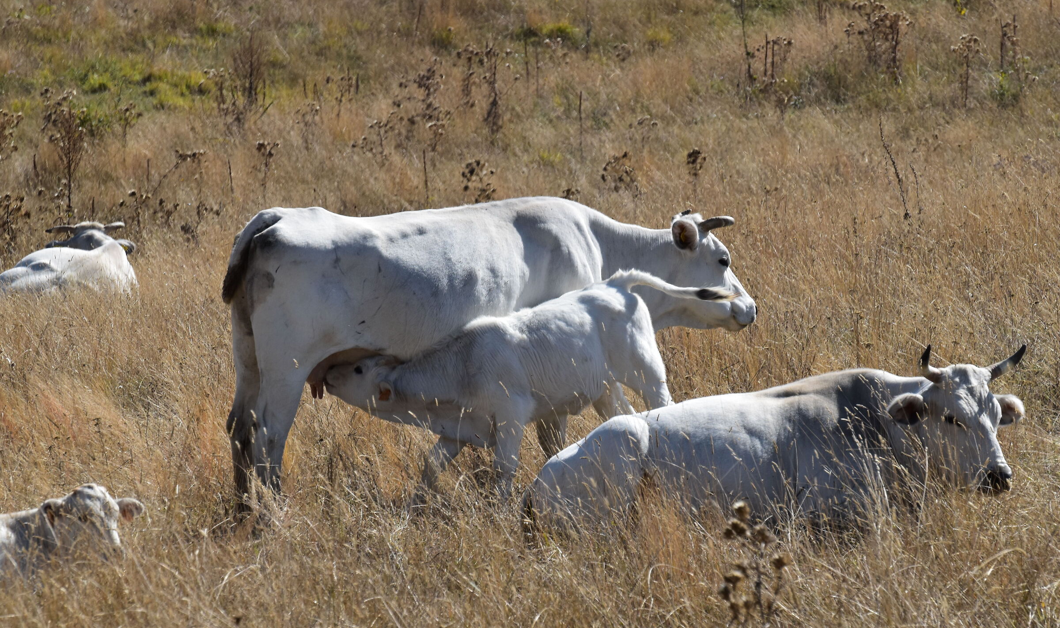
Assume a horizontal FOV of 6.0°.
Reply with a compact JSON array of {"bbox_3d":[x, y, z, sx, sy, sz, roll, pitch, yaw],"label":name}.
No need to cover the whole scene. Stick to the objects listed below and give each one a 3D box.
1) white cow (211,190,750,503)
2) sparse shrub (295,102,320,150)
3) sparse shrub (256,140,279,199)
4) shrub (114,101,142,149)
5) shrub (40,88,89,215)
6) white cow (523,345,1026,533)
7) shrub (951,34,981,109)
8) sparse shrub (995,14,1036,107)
[{"bbox_3d":[-0.140,0.206,46.000,2.460,1.450,0.660,-1,2,-17],"label":"white cow"},{"bbox_3d":[-1.901,-1.607,87.000,0.220,0.433,0.209,0,2,0],"label":"sparse shrub"},{"bbox_3d":[-1.912,-1.044,73.980,0.175,0.446,0.166,0,2,0],"label":"sparse shrub"},{"bbox_3d":[-3.261,-1.522,82.386,0.228,0.410,0.217,0,2,0],"label":"shrub"},{"bbox_3d":[-3.284,-1.140,71.664,0.345,0.912,0.327,0,2,0],"label":"shrub"},{"bbox_3d":[1.038,0.568,43.000,2.100,0.870,0.900,0,2,10],"label":"white cow"},{"bbox_3d":[4.125,-2.286,96.000,0.290,0.720,0.275,0,2,0],"label":"shrub"},{"bbox_3d":[4.366,-2.270,91.387,0.380,0.842,0.361,0,2,0],"label":"sparse shrub"}]

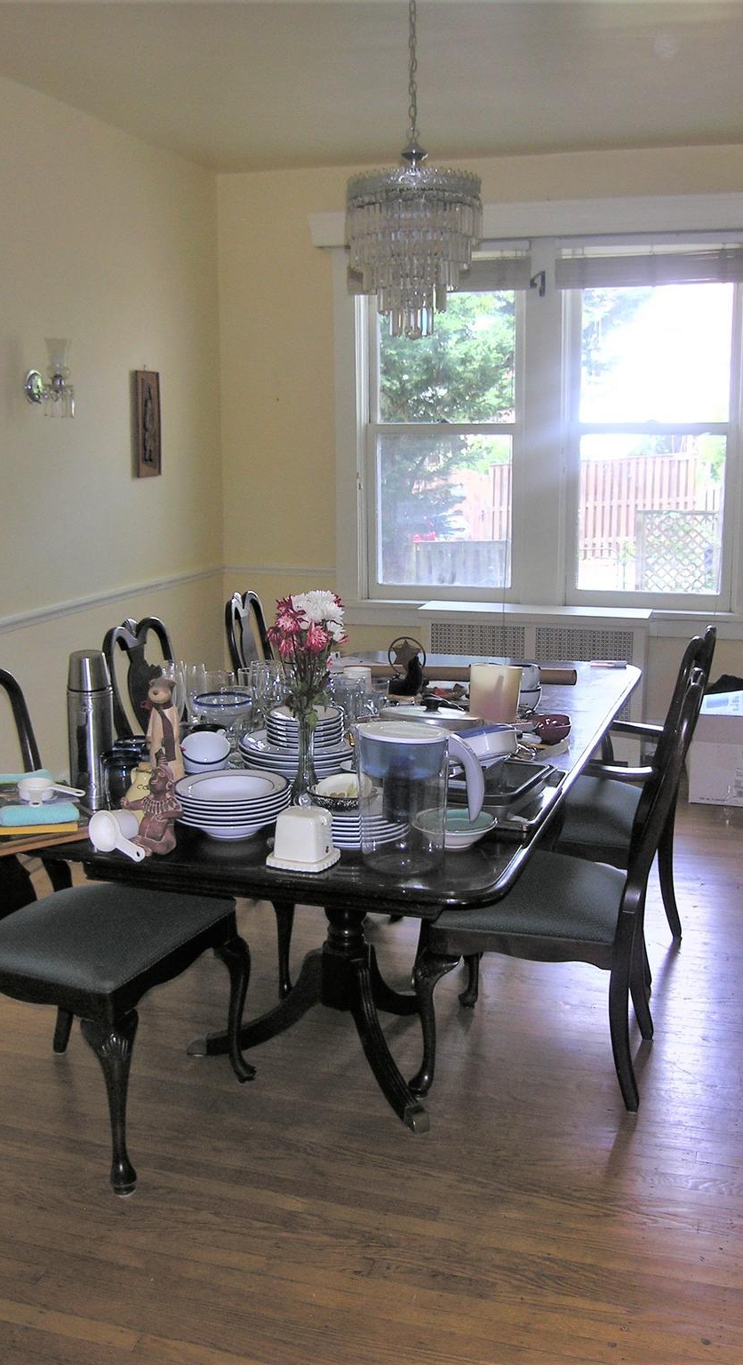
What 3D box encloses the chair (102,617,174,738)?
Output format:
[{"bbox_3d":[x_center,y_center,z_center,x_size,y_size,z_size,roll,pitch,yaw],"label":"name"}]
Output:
[{"bbox_3d":[-0.434,0.318,3.688,0.608,1.006,0.531,3,12,19],"label":"chair"}]

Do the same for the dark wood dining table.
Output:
[{"bbox_3d":[0.076,0.499,3.418,1.052,0.747,2.292,3,12,17],"label":"dark wood dining table"}]

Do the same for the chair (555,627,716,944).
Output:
[{"bbox_3d":[0.649,0.322,3.603,0.608,1.012,0.578,4,12,22],"label":"chair"}]

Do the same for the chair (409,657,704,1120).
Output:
[{"bbox_3d":[0.457,0.445,3.005,0.608,1.009,0.531,3,12,17],"label":"chair"}]

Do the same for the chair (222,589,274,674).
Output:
[{"bbox_3d":[-0.162,0.210,4.354,0.609,1.032,0.562,2,12,12],"label":"chair"}]

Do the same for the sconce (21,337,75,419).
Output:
[{"bbox_3d":[-1.214,-1.150,4.785,0.192,0.287,0.126,3,12,17],"label":"sconce"}]

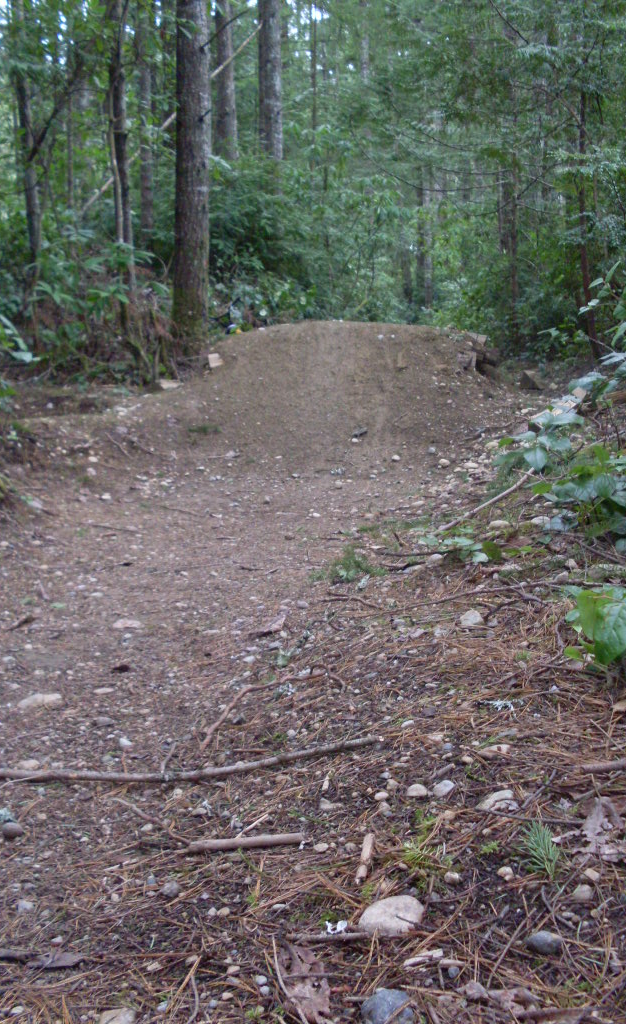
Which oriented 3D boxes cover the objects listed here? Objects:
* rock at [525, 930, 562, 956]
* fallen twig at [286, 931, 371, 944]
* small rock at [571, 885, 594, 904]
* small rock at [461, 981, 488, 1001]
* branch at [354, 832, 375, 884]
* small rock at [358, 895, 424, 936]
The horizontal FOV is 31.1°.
[{"bbox_3d":[0.210,0.390,1.018,0.033,0.021,0.025,1,6,12],"label":"rock"},{"bbox_3d":[0.014,0.393,1.044,0.079,0.008,0.009,-1,6,-5],"label":"fallen twig"},{"bbox_3d":[0.268,0.380,1.119,0.022,0.018,0.019,1,7,14],"label":"small rock"},{"bbox_3d":[0.133,0.393,0.924,0.021,0.013,0.018,1,8,0],"label":"small rock"},{"bbox_3d":[0.054,0.357,1.157,0.011,0.013,0.098,2,9,10],"label":"branch"},{"bbox_3d":[0.073,0.379,1.056,0.061,0.037,0.048,0,6,4],"label":"small rock"}]

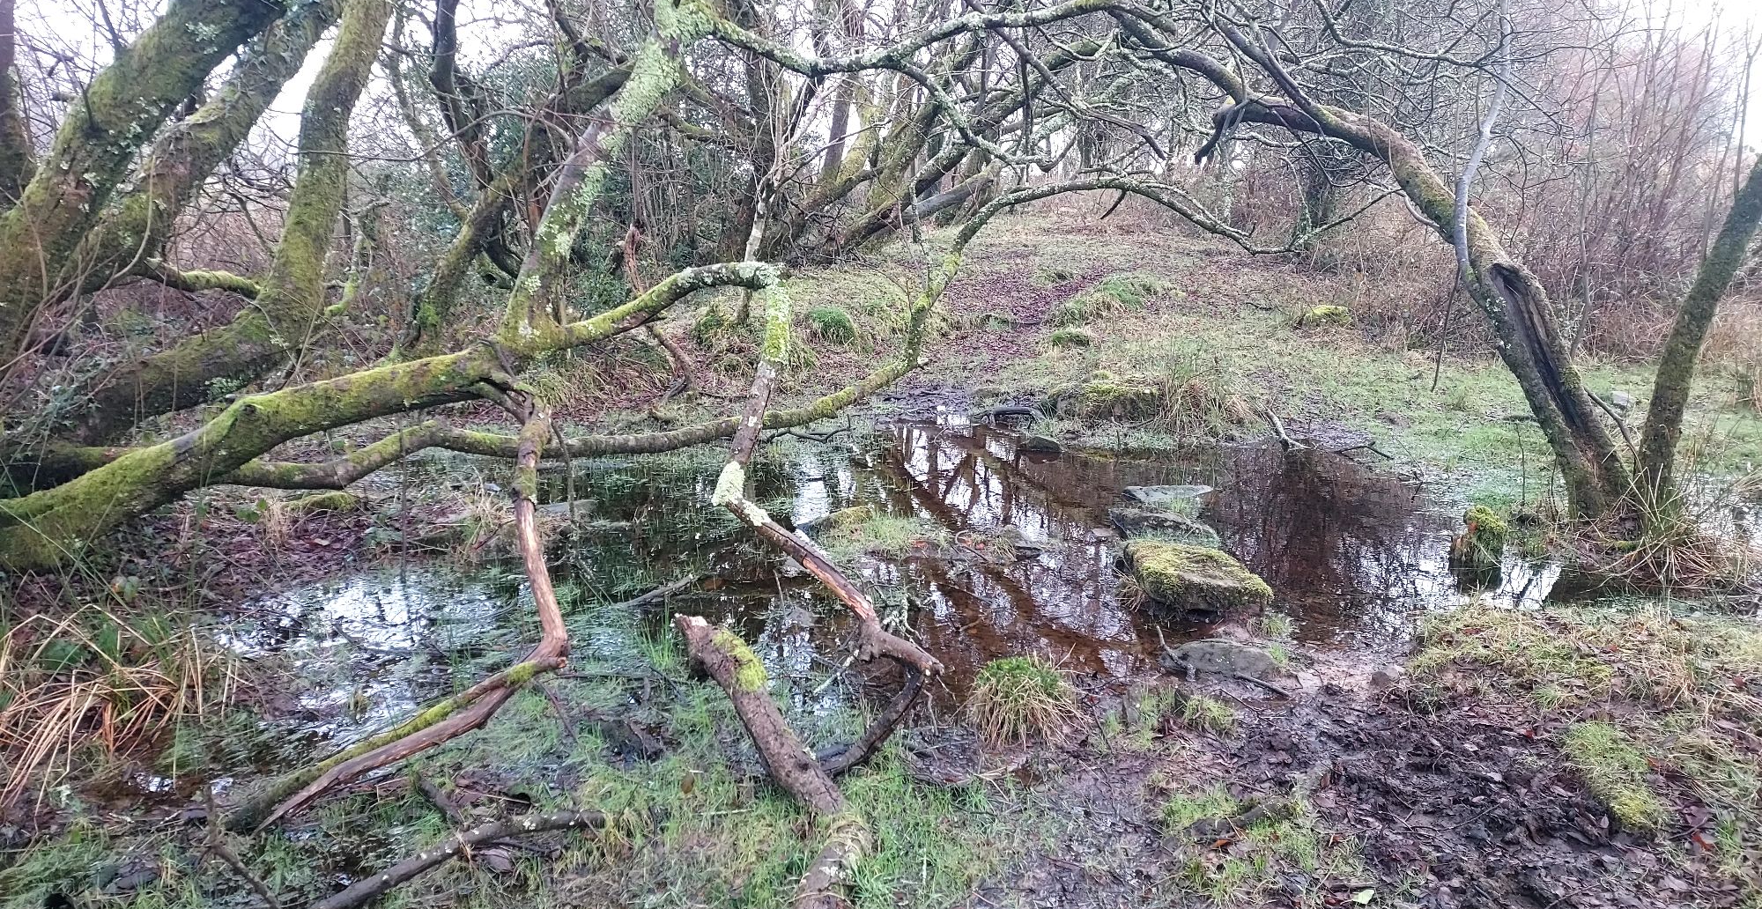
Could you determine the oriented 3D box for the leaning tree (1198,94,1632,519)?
[{"bbox_3d":[2.648,-0.719,6.050,2.100,2.000,0.800,0,10,0],"label":"leaning tree"}]

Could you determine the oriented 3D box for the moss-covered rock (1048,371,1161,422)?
[{"bbox_3d":[1.529,-0.407,8.300,0.720,0.260,0.500,0,12,0],"label":"moss-covered rock"}]

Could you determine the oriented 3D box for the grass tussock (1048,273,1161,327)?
[{"bbox_3d":[2.511,-1.742,13.800,1.150,0.450,0.850,0,10,0],"label":"grass tussock"}]

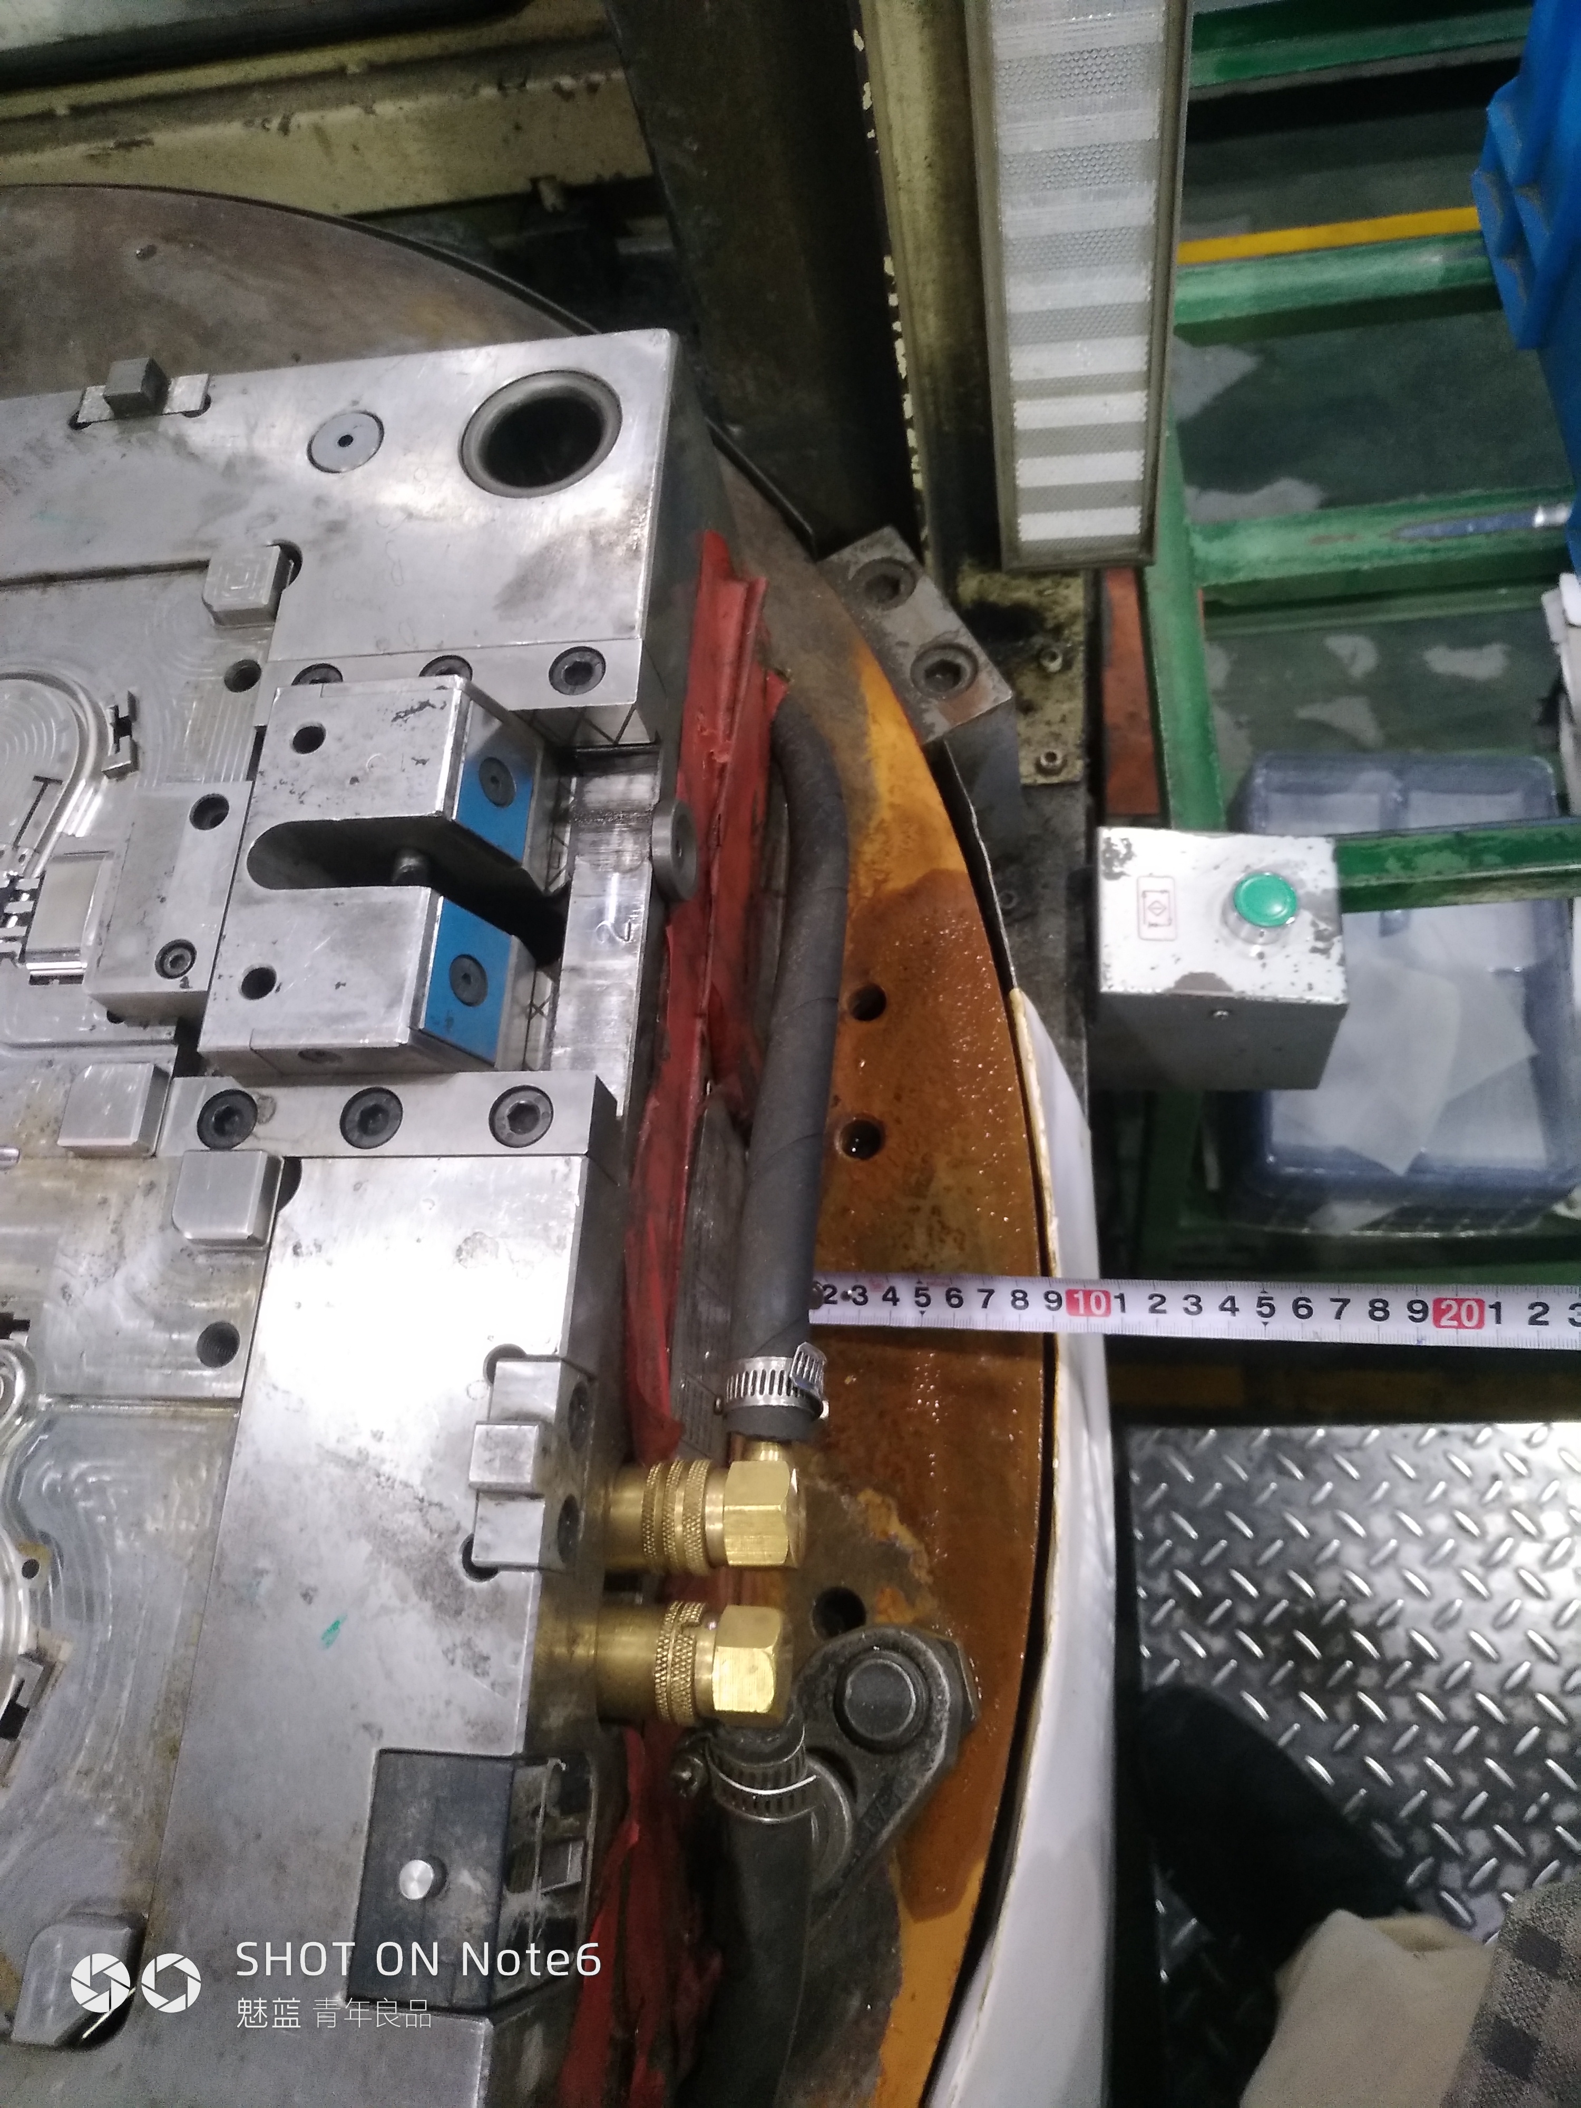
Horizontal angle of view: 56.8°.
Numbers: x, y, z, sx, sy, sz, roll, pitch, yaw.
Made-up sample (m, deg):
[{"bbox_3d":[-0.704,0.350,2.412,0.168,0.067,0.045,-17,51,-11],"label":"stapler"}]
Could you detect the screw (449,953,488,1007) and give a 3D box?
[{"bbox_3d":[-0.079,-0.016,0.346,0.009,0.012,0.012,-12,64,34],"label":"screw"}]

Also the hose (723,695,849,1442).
[{"bbox_3d":[0.002,-0.027,0.421,0.034,0.042,0.310,-2,46,2],"label":"hose"}]

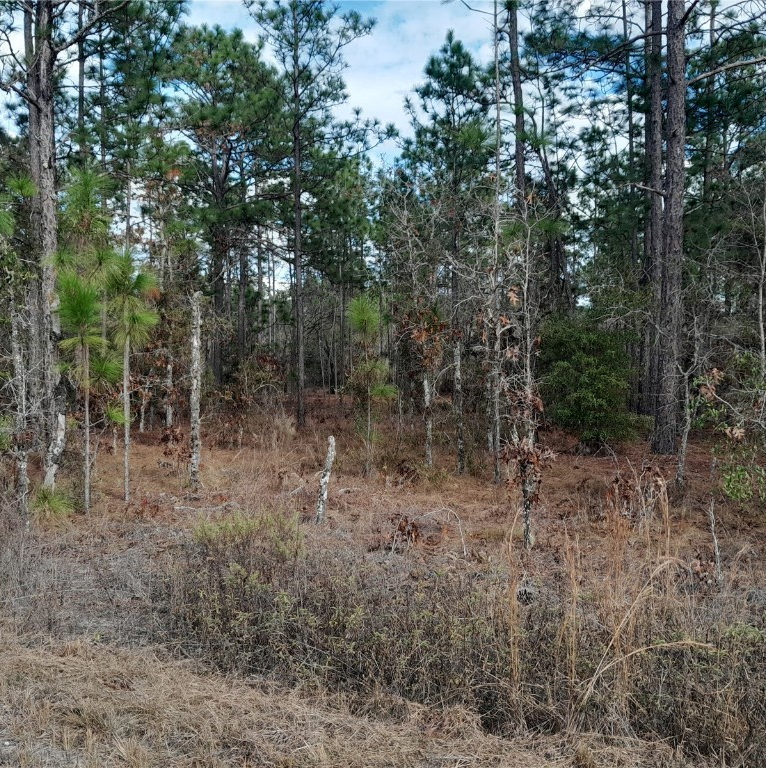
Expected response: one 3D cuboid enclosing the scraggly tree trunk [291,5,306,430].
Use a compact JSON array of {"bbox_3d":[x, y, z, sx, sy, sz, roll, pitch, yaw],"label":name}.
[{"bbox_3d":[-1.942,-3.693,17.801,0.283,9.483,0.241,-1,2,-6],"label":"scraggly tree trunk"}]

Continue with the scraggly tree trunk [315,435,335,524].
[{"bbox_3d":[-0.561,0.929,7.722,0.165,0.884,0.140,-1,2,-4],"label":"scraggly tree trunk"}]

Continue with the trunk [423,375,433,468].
[{"bbox_3d":[0.651,0.549,11.509,0.144,1.372,0.123,0,2,3],"label":"trunk"}]

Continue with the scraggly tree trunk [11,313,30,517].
[{"bbox_3d":[-3.738,0.327,8.180,0.167,2.115,0.142,-1,2,-25],"label":"scraggly tree trunk"}]

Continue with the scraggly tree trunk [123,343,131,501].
[{"bbox_3d":[-2.893,0.420,8.988,0.077,1.861,0.065,-1,2,-18],"label":"scraggly tree trunk"}]

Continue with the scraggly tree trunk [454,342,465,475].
[{"bbox_3d":[1.038,0.330,10.891,0.164,1.844,0.139,0,2,5],"label":"scraggly tree trunk"}]

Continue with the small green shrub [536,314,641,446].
[{"bbox_3d":[3.526,0.011,13.639,1.693,2.255,1.524,0,2,14],"label":"small green shrub"}]

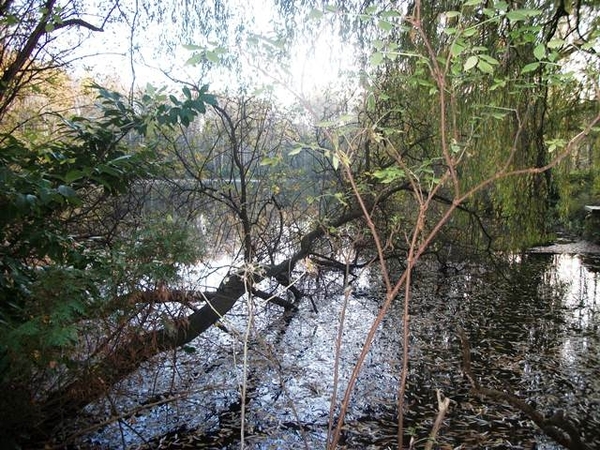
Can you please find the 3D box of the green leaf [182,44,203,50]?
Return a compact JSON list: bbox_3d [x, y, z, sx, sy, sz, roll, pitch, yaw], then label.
[{"bbox_3d":[-0.397,-0.656,2.050,0.078,0.014,0.038,7,-14,-12],"label":"green leaf"}]

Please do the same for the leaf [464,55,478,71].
[{"bbox_3d":[0.603,-0.570,1.950,0.037,0.066,0.014,35,-20,28],"label":"leaf"}]

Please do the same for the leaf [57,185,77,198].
[{"bbox_3d":[-1.010,-0.145,2.400,0.090,0.016,0.046,21,42,18],"label":"leaf"}]

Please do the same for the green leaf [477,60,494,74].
[{"bbox_3d":[0.653,-0.554,1.950,0.068,0.014,0.037,35,57,15],"label":"green leaf"}]

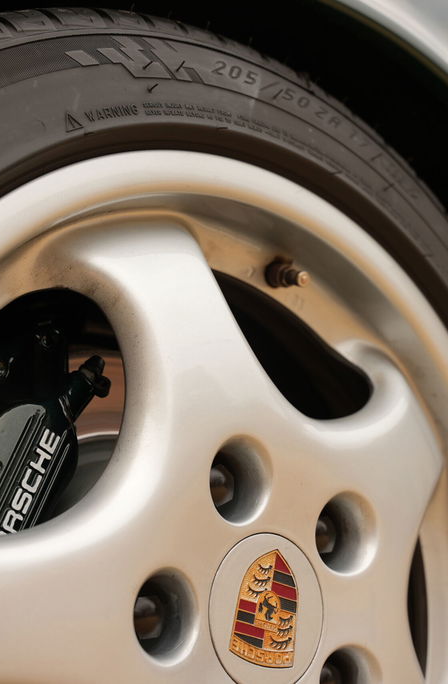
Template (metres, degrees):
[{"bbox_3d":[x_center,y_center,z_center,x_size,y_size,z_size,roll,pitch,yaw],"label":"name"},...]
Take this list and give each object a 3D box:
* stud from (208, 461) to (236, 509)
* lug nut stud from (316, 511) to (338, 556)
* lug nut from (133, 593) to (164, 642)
[{"bbox_3d":[-0.008,0.071,0.564,0.022,0.022,0.025,3,-12,-42],"label":"stud"},{"bbox_3d":[0.047,0.103,0.606,0.022,0.022,0.025,3,-12,-42],"label":"lug nut stud"},{"bbox_3d":[-0.041,0.125,0.521,0.022,0.022,0.025,3,-12,-42],"label":"lug nut"}]

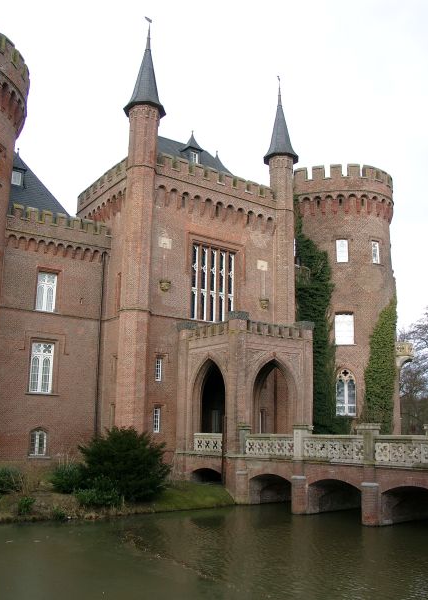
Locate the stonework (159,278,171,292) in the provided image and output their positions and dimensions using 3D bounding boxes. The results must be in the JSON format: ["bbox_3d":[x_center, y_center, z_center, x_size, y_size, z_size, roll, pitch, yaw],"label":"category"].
[{"bbox_3d":[-2.336,-0.668,28.404,0.456,0.494,0.342,9,-15,-34],"label":"stonework"}]

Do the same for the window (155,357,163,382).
[{"bbox_3d":[-2.584,3.290,27.736,0.332,1.111,0.171,9,-15,-34],"label":"window"}]

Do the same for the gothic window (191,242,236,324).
[{"bbox_3d":[-0.001,-0.860,30.460,2.755,3.943,0.237,9,-15,-34],"label":"gothic window"}]

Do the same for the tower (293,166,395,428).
[{"bbox_3d":[8.803,1.116,40.121,7.220,18.876,7.220,1,-12,0],"label":"tower"}]

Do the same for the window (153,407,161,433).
[{"bbox_3d":[-2.612,5.562,27.251,0.332,1.178,0.171,9,-15,-34],"label":"window"}]

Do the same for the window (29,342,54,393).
[{"bbox_3d":[-8.031,3.174,27.545,1.026,2.270,0.190,9,-15,-34],"label":"window"}]

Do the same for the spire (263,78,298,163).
[{"bbox_3d":[3.915,-10.587,34.788,2.052,5.368,2.052,9,-15,-34],"label":"spire"}]

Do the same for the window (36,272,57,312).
[{"bbox_3d":[-8.026,-0.353,28.271,0.931,1.833,0.190,9,-15,-34],"label":"window"}]

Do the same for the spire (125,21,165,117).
[{"bbox_3d":[-3.354,-11.798,29.880,2.052,5.368,2.052,9,-15,-34],"label":"spire"}]

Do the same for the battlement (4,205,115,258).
[{"bbox_3d":[-7.539,-3.214,29.025,5.244,2.043,0.570,9,-15,-34],"label":"battlement"}]

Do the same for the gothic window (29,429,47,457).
[{"bbox_3d":[-7.992,6.490,26.893,0.722,1.273,0.190,9,-15,-34],"label":"gothic window"}]

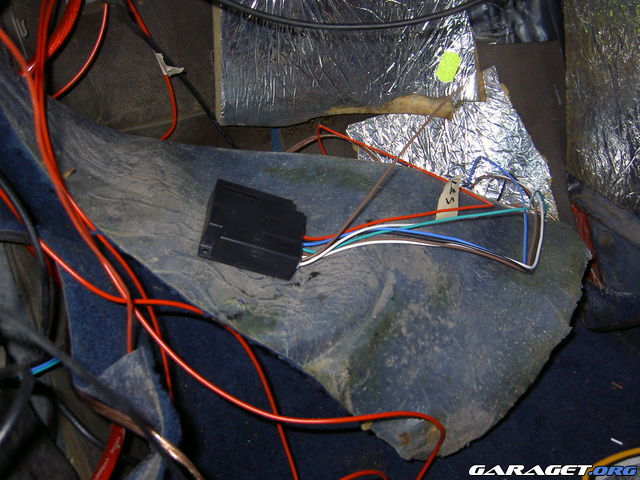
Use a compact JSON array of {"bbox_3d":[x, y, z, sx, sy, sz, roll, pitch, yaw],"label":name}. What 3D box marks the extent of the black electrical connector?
[{"bbox_3d":[-0.053,-0.008,0.560,0.069,0.027,0.060,15,57,3],"label":"black electrical connector"}]

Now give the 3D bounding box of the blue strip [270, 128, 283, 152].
[{"bbox_3d":[-0.041,-0.093,0.655,0.010,0.008,0.023,1,53,-1],"label":"blue strip"}]

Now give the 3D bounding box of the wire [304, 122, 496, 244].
[{"bbox_3d":[0.061,-0.050,0.600,0.151,0.035,0.097,1,53,-1],"label":"wire"}]

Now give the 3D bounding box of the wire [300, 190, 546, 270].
[{"bbox_3d":[0.080,-0.007,0.575,0.194,0.025,0.057,1,53,-1],"label":"wire"}]

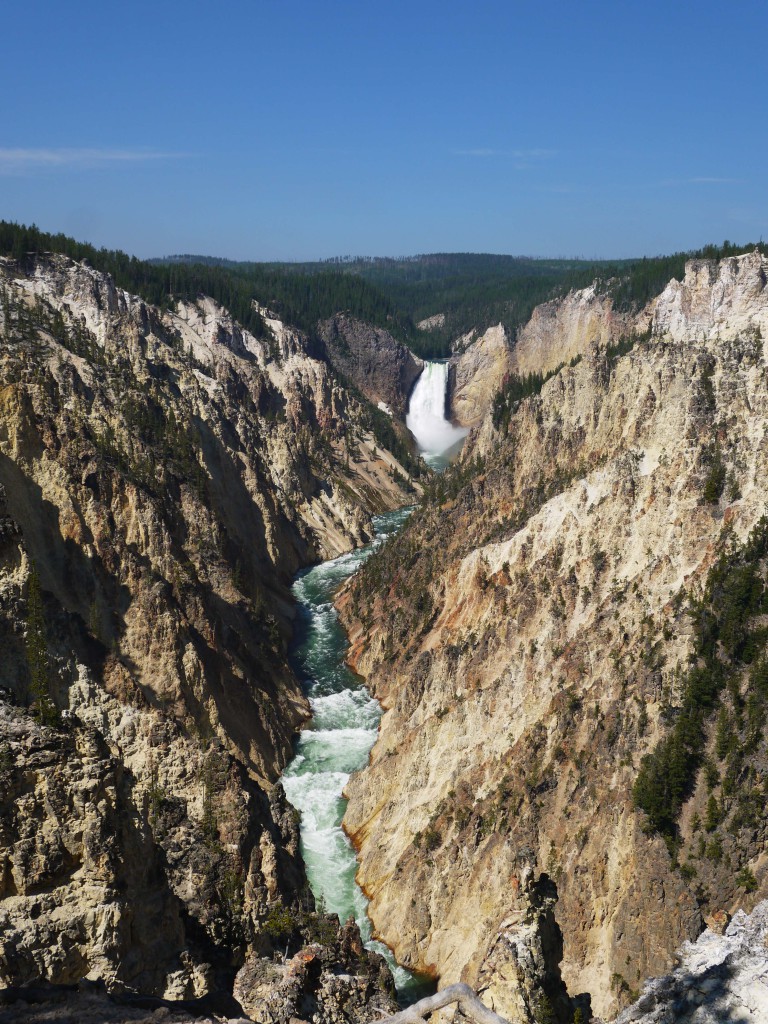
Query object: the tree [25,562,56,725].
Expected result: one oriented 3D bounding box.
[{"bbox_3d":[-31.120,11.840,106.390,2.300,15.090,2.300,0,12,0],"label":"tree"}]

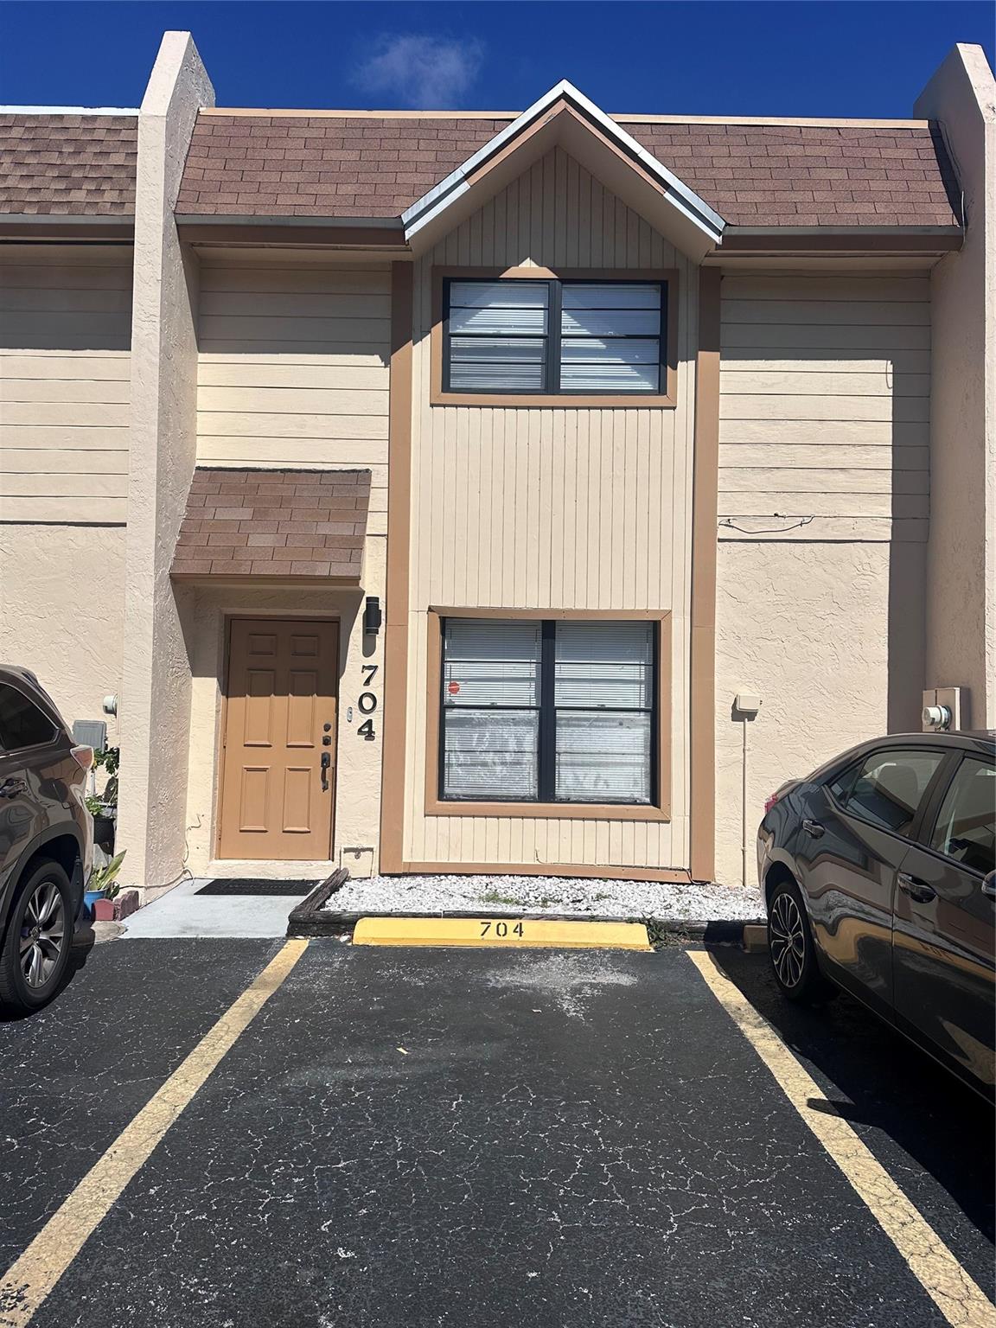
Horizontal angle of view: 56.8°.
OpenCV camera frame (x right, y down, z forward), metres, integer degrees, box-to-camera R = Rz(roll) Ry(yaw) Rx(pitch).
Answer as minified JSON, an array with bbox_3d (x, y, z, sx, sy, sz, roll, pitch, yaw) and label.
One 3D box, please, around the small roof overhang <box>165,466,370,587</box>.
[{"bbox_3d":[-1.780,-1.120,7.349,1.460,1.030,0.650,1,-2,0],"label":"small roof overhang"}]

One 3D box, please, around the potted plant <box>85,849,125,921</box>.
[{"bbox_3d":[-2.701,1.486,6.278,0.300,0.460,0.280,1,-2,0],"label":"potted plant"}]

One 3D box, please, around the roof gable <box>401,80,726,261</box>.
[{"bbox_3d":[0.516,-3.879,7.413,2.500,1.290,0.640,1,-2,0],"label":"roof gable"}]

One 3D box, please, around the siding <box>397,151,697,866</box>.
[{"bbox_3d":[0.447,-1.339,7.643,2.370,6.020,0.090,1,-2,0],"label":"siding"}]

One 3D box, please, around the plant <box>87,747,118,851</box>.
[{"bbox_3d":[-3.077,1.046,7.145,0.400,0.820,0.380,1,-2,0],"label":"plant"}]

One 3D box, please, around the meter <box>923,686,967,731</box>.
[{"bbox_3d":[3.404,0.381,7.055,0.260,0.390,0.310,1,-2,0],"label":"meter"}]

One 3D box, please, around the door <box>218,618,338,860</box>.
[{"bbox_3d":[-1.836,0.643,7.768,0.930,2.020,0.060,1,-2,0],"label":"door"}]

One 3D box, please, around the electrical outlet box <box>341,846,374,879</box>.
[{"bbox_3d":[-1.152,1.628,7.551,0.270,0.270,0.070,1,-2,0],"label":"electrical outlet box"}]

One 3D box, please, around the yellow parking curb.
[{"bbox_3d":[0.026,1.684,5.739,1.830,0.135,0.160,1,-2,0],"label":"yellow parking curb"}]

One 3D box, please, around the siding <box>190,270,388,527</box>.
[{"bbox_3d":[-1.716,-2.220,7.689,1.630,2.270,0.070,1,-2,0],"label":"siding"}]

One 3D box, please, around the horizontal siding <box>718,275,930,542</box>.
[{"bbox_3d":[2.706,-2.122,7.650,1.735,2.230,0.070,1,-2,0],"label":"horizontal siding"}]

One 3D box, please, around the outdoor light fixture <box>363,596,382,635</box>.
[{"bbox_3d":[-1.026,-0.395,7.575,0.130,0.320,0.160,1,-2,0],"label":"outdoor light fixture"}]

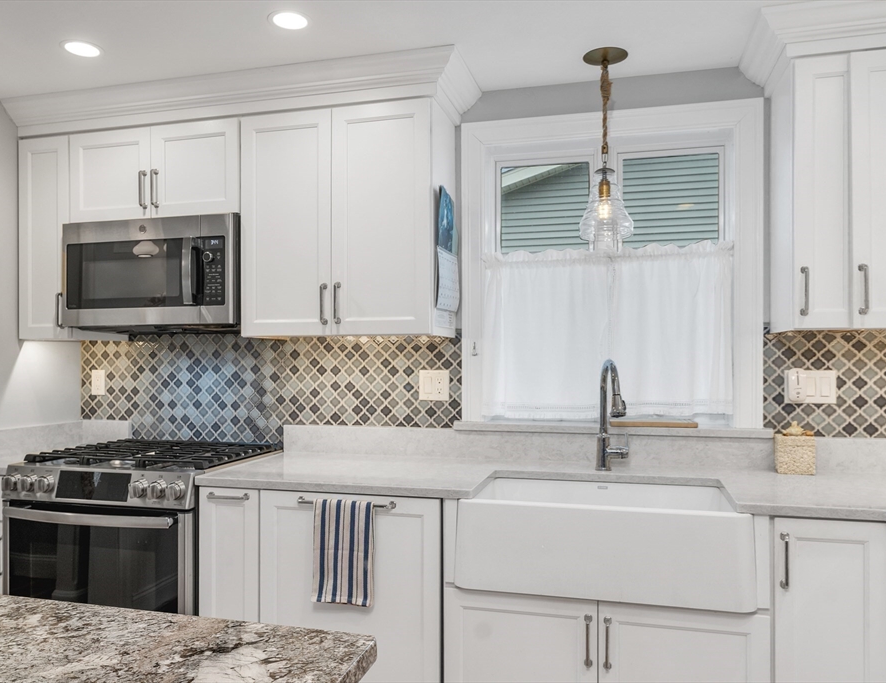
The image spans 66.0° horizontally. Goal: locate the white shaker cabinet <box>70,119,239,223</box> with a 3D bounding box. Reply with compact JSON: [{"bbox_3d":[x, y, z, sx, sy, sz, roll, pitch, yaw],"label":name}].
[{"bbox_3d":[-1.093,-0.658,2.819,0.768,0.360,0.330,0,-1,14],"label":"white shaker cabinet"}]

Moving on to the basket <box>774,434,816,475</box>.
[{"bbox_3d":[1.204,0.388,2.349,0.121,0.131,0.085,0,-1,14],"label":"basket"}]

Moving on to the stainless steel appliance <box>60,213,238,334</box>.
[{"bbox_3d":[-1.071,-0.249,2.751,0.757,0.415,0.420,0,-1,15],"label":"stainless steel appliance"}]

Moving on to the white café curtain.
[{"bbox_3d":[0.601,-0.036,2.581,0.926,0.644,0.050,0,-1,14],"label":"white café curtain"}]

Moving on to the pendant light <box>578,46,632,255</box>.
[{"bbox_3d":[0.561,-0.648,2.359,0.185,0.674,0.185,0,-1,14],"label":"pendant light"}]

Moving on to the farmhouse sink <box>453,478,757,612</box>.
[{"bbox_3d":[0.482,0.591,2.099,0.820,0.250,0.450,0,-1,15],"label":"farmhouse sink"}]

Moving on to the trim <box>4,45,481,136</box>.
[{"bbox_3d":[-0.803,-0.903,2.685,1.855,0.127,0.418,0,-1,15],"label":"trim"}]

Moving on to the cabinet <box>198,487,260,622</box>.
[{"bbox_3d":[-0.627,0.923,2.547,0.230,0.864,0.630,0,-1,14],"label":"cabinet"}]

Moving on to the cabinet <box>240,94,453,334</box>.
[{"bbox_3d":[-0.354,-0.426,2.614,0.745,0.820,0.325,0,-1,15],"label":"cabinet"}]

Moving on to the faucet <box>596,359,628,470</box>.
[{"bbox_3d":[0.587,0.252,2.282,0.117,0.383,0.275,0,-1,1],"label":"faucet"}]

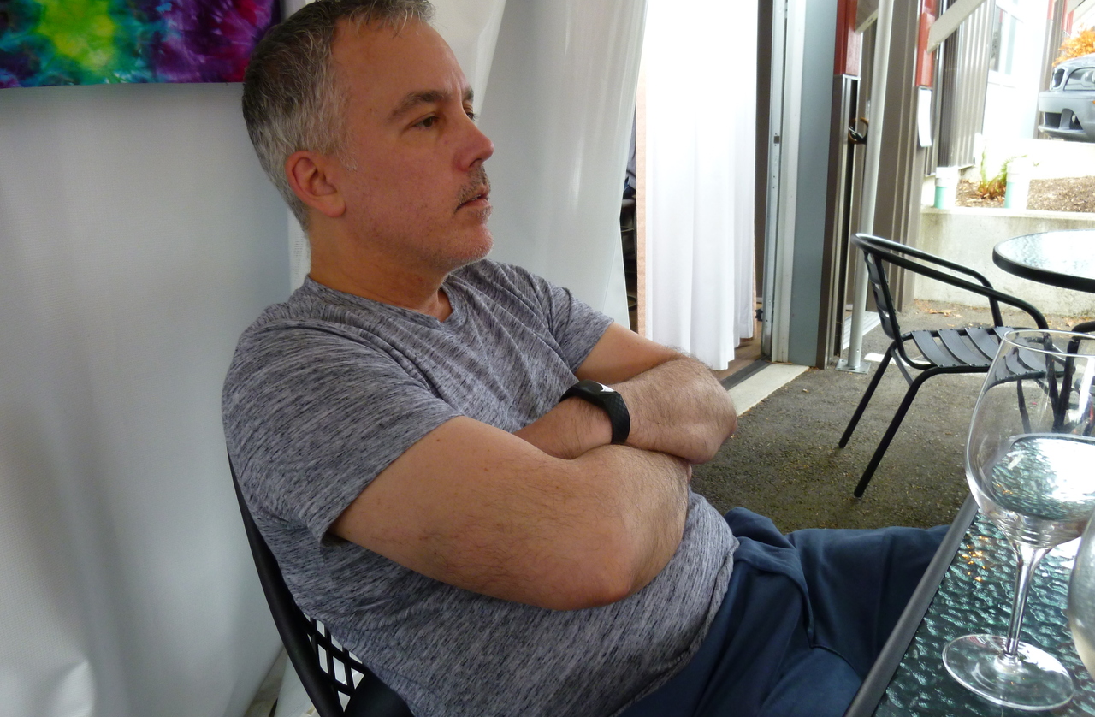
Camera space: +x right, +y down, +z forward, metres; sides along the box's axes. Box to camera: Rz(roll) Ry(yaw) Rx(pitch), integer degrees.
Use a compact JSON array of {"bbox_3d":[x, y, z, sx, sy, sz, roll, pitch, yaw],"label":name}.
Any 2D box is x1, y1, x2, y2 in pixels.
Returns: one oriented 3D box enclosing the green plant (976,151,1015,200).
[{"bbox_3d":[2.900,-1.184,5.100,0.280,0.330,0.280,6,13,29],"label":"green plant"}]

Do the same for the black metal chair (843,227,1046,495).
[{"bbox_3d":[1.214,0.015,2.416,0.600,0.745,0.540,3,15,14],"label":"black metal chair"}]

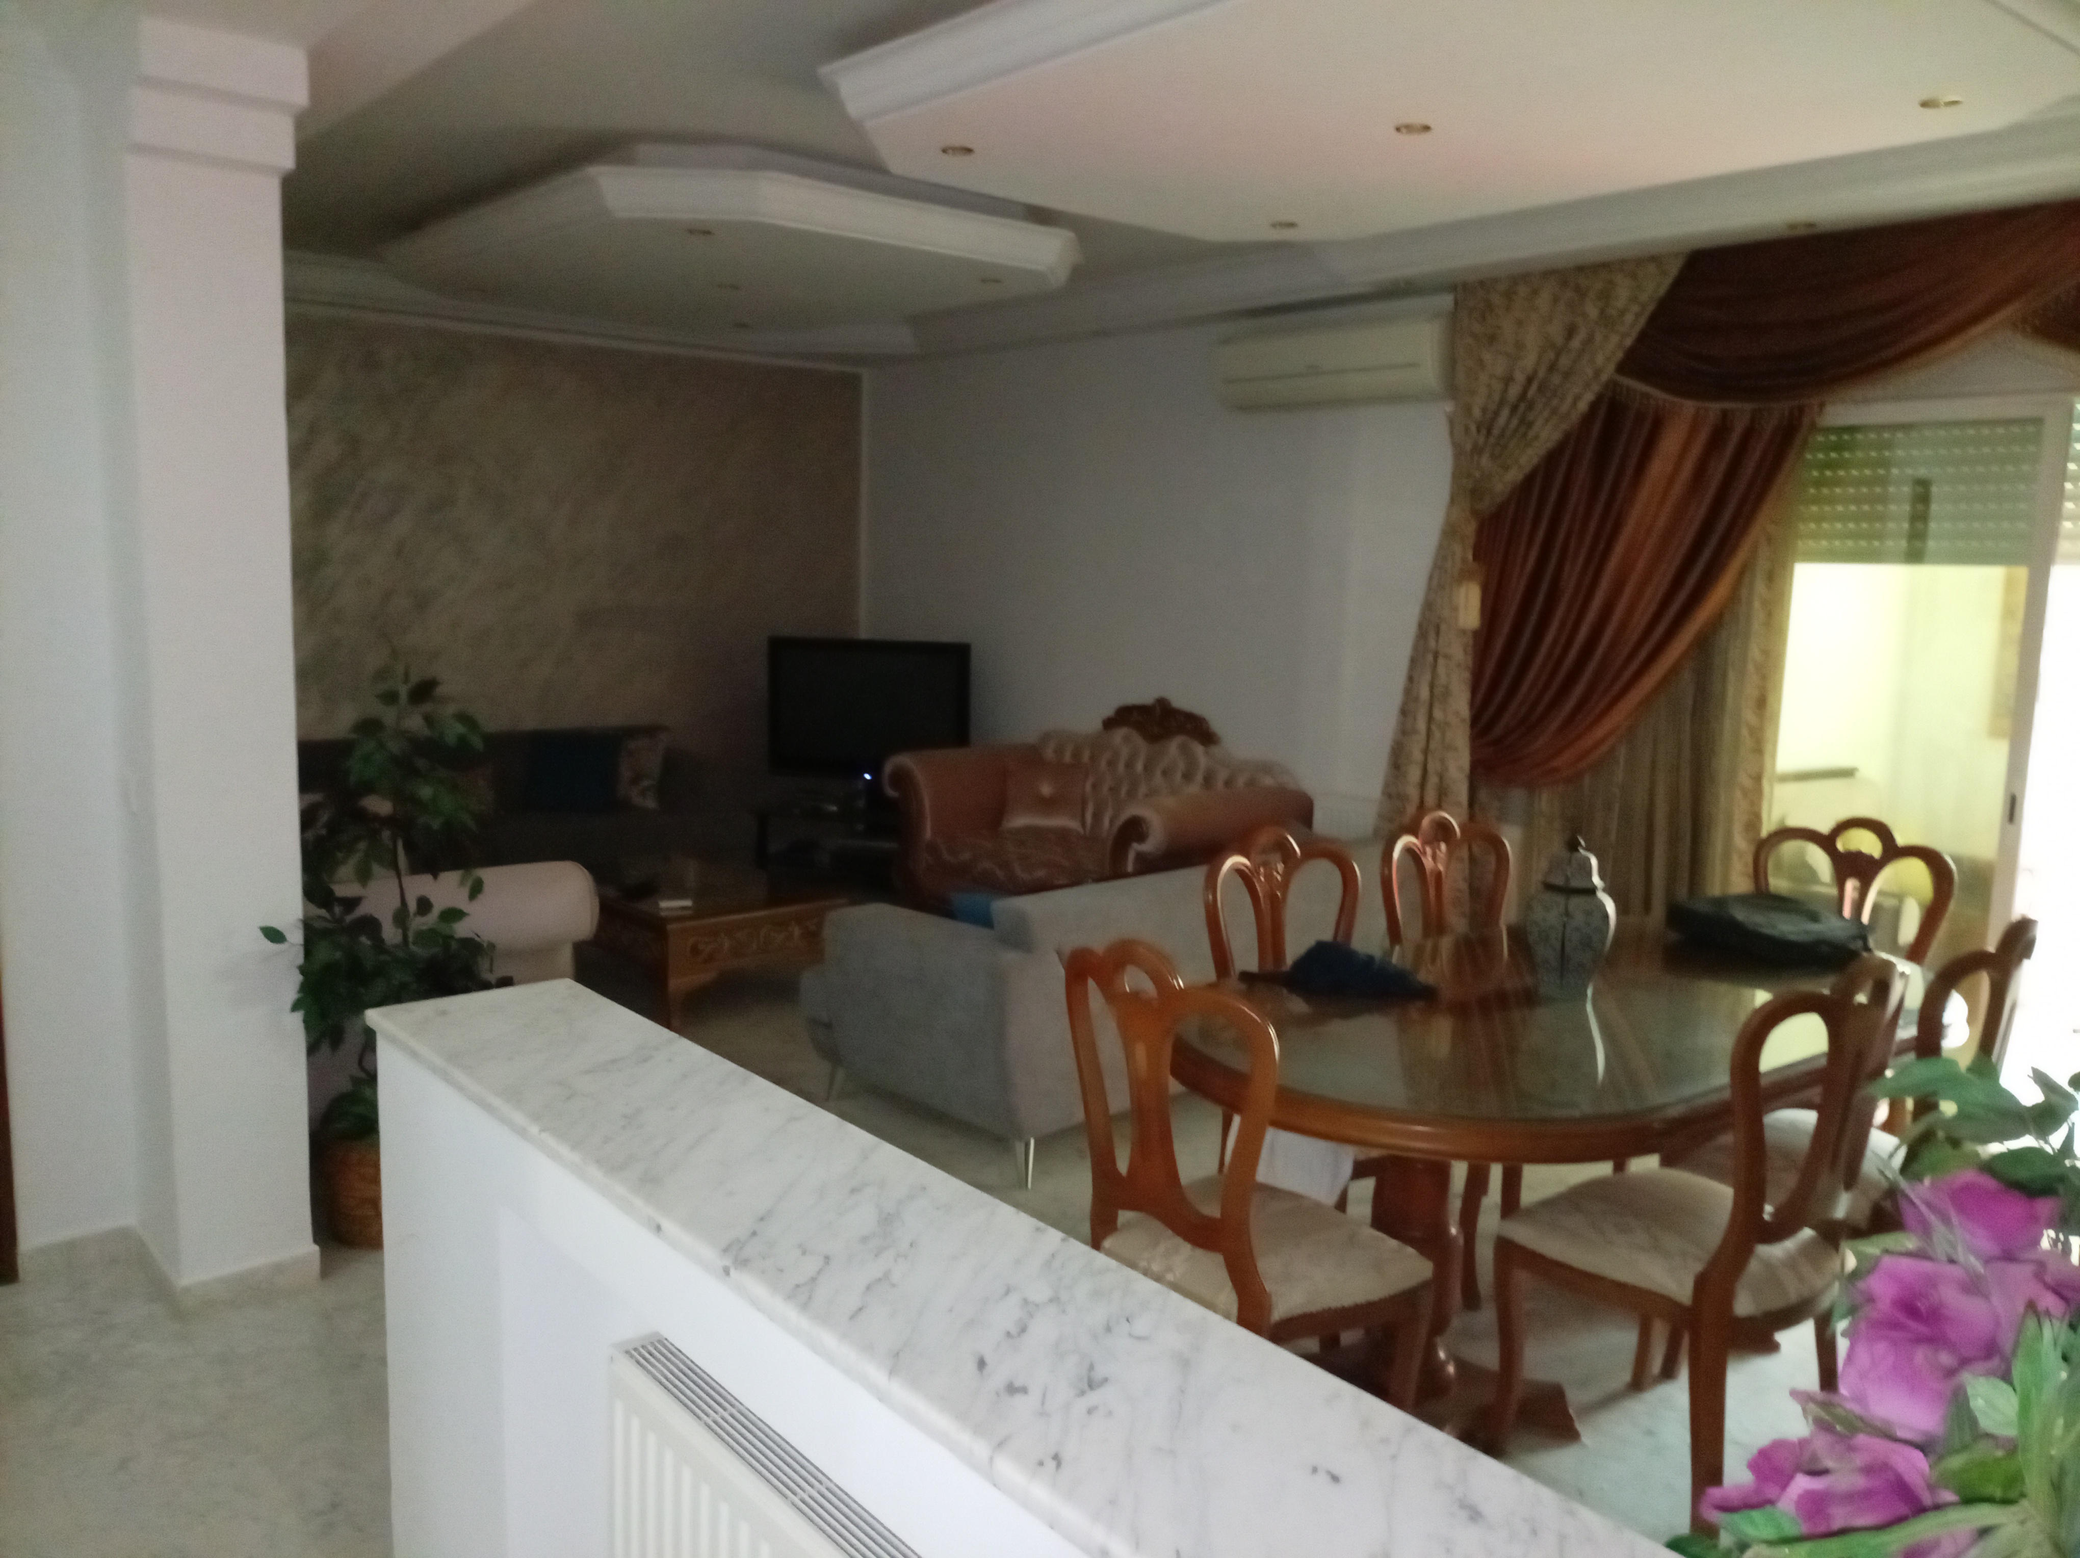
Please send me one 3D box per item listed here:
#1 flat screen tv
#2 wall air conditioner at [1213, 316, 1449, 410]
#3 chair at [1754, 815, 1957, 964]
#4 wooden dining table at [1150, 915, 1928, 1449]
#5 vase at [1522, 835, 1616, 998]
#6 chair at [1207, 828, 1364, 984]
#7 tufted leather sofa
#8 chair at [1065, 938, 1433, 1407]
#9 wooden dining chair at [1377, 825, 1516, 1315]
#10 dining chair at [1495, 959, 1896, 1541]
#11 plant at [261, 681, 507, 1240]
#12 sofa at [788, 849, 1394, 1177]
[{"bbox_3d":[-0.866,-0.369,7.749,1.039,0.717,0.110,2,8,6],"label":"flat screen tv"},{"bbox_3d":[1.161,-1.613,5.873,0.210,0.298,1.054,-6,11,-41],"label":"wall air conditioner"},{"bbox_3d":[1.910,0.639,3.753,0.555,1.055,0.505,-6,11,-42],"label":"chair"},{"bbox_3d":[1.099,0.838,3.223,1.953,0.773,1.073,-5,11,-38],"label":"wooden dining table"},{"bbox_3d":[1.147,0.282,3.218,0.197,0.330,0.197,-5,11,-38],"label":"vase"},{"bbox_3d":[0.655,0.663,3.354,0.505,1.055,0.555,-4,10,-34],"label":"chair"},{"bbox_3d":[0.218,0.209,6.978,0.952,0.944,1.904,-5,11,-41],"label":"tufted leather sofa"},{"bbox_3d":[0.322,0.762,2.621,0.555,1.055,0.505,-6,11,-41],"label":"chair"},{"bbox_3d":[1.134,0.654,3.687,0.493,1.060,0.556,-4,10,-34],"label":"wooden dining chair"},{"bbox_3d":[1.220,0.787,2.784,0.493,1.060,0.556,-4,10,-33],"label":"dining chair"},{"bbox_3d":[-1.593,0.425,3.610,0.543,1.369,0.543,-5,11,-41],"label":"plant"},{"bbox_3d":[0.271,0.608,4.814,1.754,0.777,0.935,-5,11,-41],"label":"sofa"}]

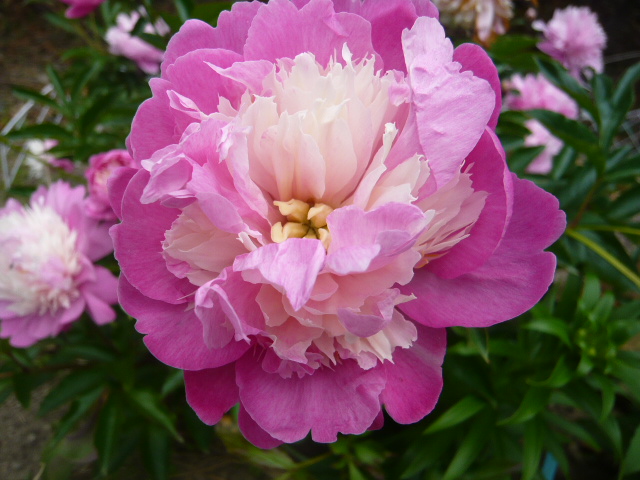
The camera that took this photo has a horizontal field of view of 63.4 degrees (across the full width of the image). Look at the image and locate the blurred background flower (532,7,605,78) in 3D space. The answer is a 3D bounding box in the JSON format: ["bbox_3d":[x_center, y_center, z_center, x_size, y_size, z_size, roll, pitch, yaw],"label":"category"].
[{"bbox_3d":[0.386,-0.307,0.800,0.112,0.105,0.110,0,36,0],"label":"blurred background flower"}]

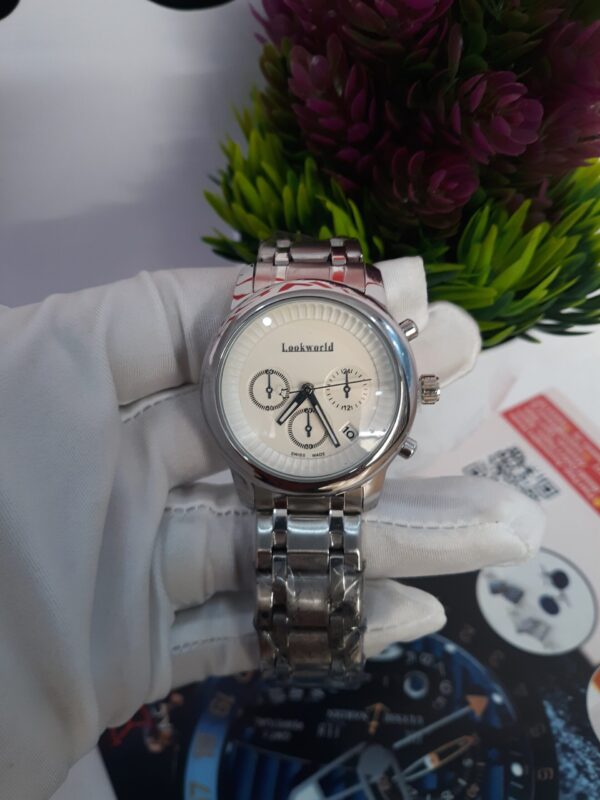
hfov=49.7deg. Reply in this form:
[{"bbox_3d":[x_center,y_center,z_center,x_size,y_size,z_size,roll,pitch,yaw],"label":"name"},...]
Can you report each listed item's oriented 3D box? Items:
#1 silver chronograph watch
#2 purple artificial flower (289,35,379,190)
[{"bbox_3d":[0.004,0.012,0.145,0.047,0.093,0.042,0,0,0],"label":"silver chronograph watch"},{"bbox_3d":[0.013,-0.111,0.250,0.034,0.053,0.034,-8,43,8],"label":"purple artificial flower"}]

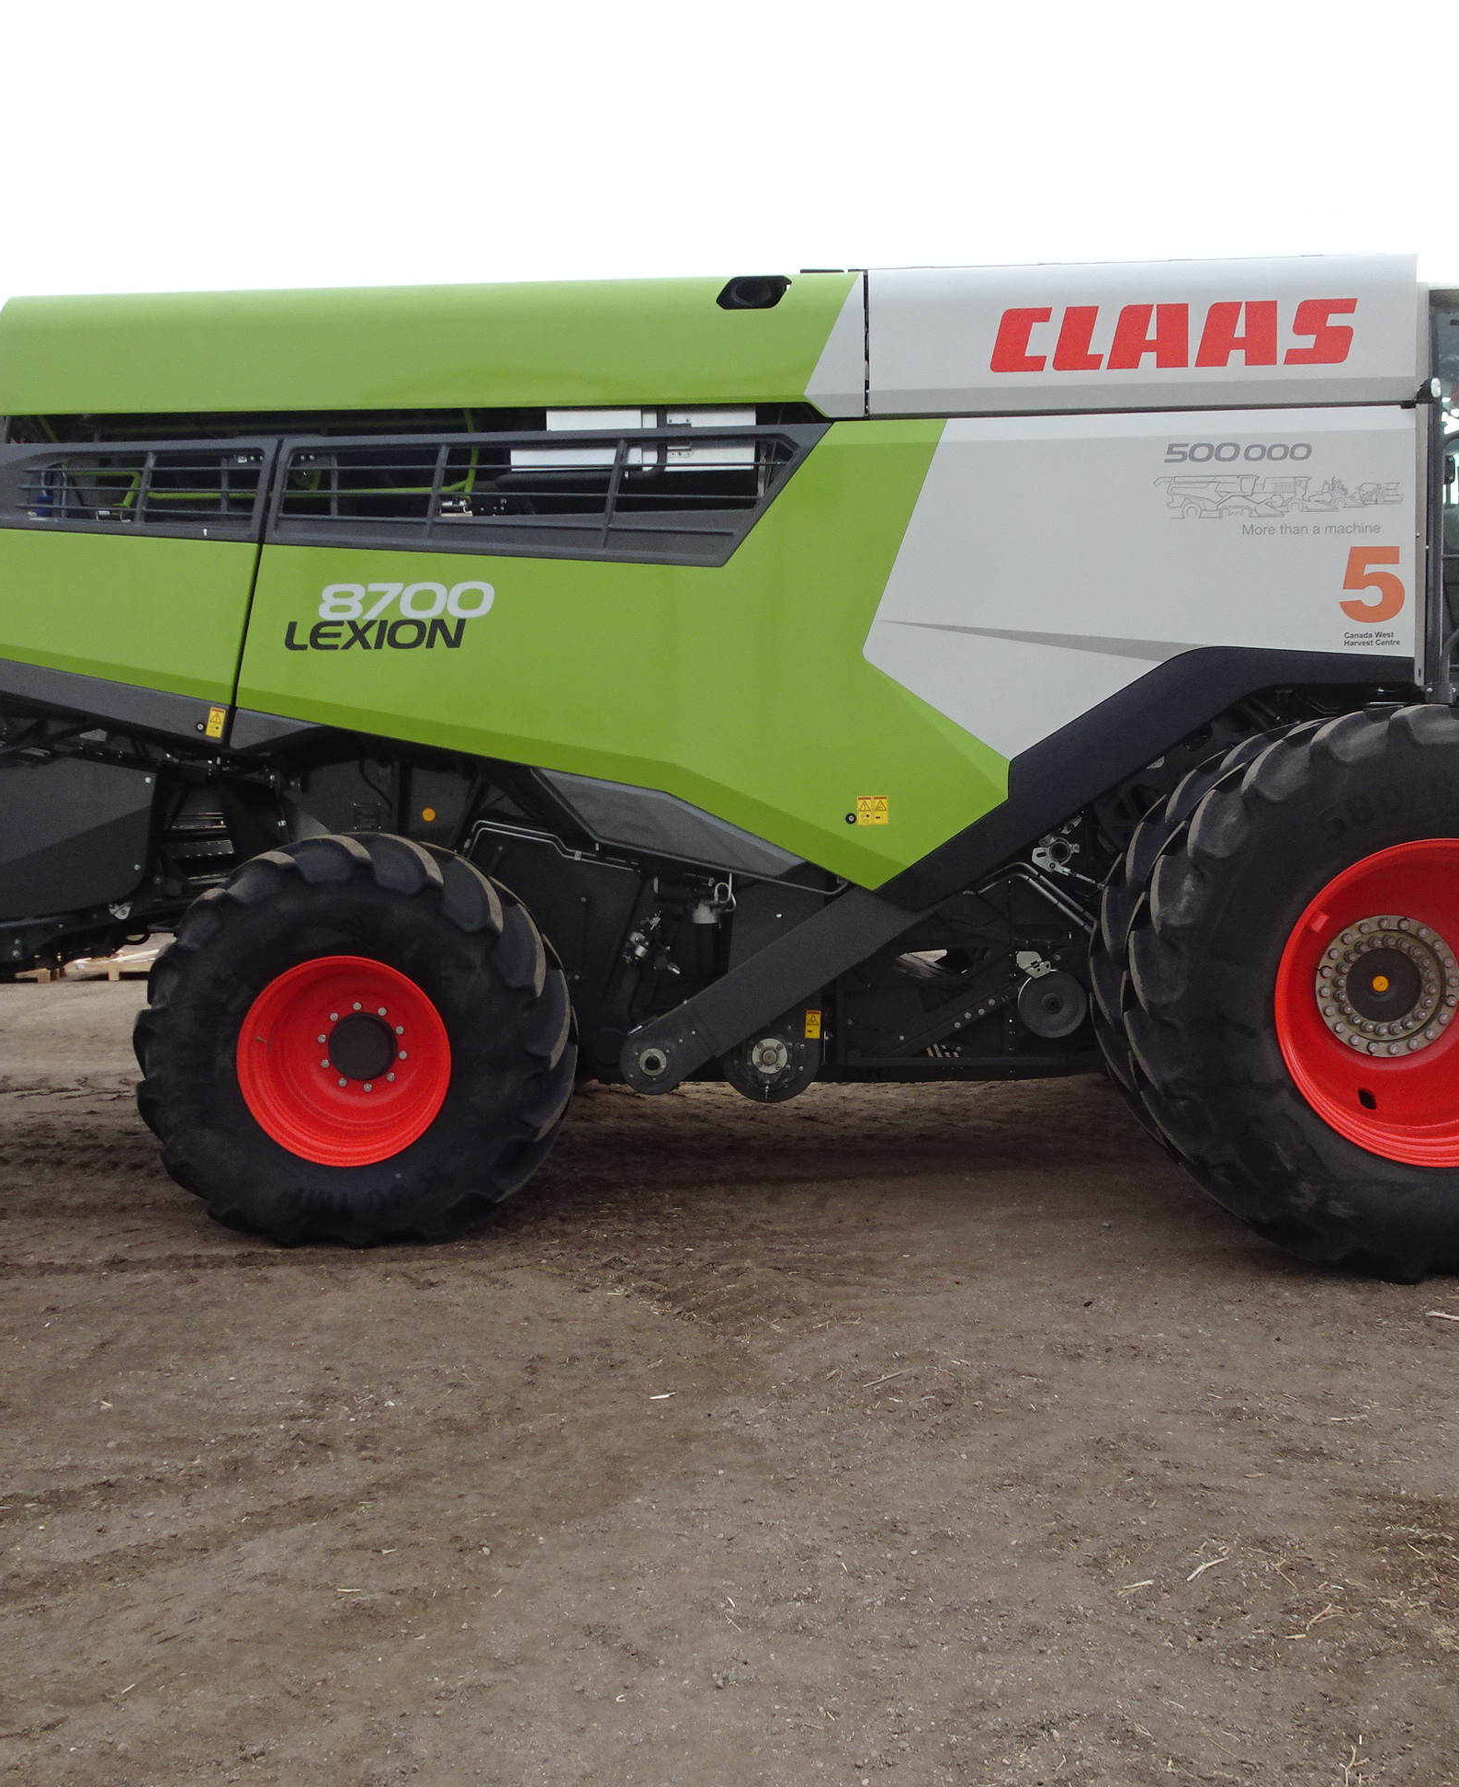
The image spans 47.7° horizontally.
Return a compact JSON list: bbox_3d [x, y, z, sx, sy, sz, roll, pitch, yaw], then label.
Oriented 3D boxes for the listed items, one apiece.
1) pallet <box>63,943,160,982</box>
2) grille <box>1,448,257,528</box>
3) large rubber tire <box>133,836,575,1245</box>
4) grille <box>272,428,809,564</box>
[{"bbox_3d":[-6.650,0.800,17.900,1.100,0.220,1.100,0,2,0],"label":"pallet"},{"bbox_3d":[-2.413,-1.637,6.697,1.090,0.350,0.100,0,2,4],"label":"grille"},{"bbox_3d":[-1.478,0.570,6.575,1.660,1.590,0.600,0,2,-2],"label":"large rubber tire"},{"bbox_3d":[-0.765,-1.560,6.575,2.150,0.530,0.120,0,2,4],"label":"grille"}]

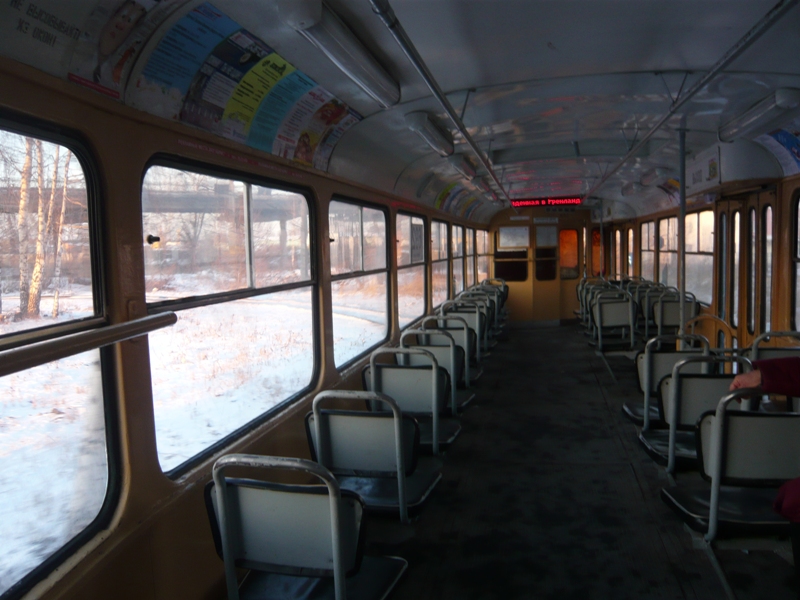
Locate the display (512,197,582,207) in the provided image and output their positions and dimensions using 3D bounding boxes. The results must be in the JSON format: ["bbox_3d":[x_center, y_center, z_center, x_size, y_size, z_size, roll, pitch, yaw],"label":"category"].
[{"bbox_3d":[2.257,-1.505,9.959,1.080,0.130,0.080,-1,5,12],"label":"display"}]

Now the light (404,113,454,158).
[{"bbox_3d":[0.175,-0.858,3.377,0.110,0.100,0.960,-1,5,12],"label":"light"}]

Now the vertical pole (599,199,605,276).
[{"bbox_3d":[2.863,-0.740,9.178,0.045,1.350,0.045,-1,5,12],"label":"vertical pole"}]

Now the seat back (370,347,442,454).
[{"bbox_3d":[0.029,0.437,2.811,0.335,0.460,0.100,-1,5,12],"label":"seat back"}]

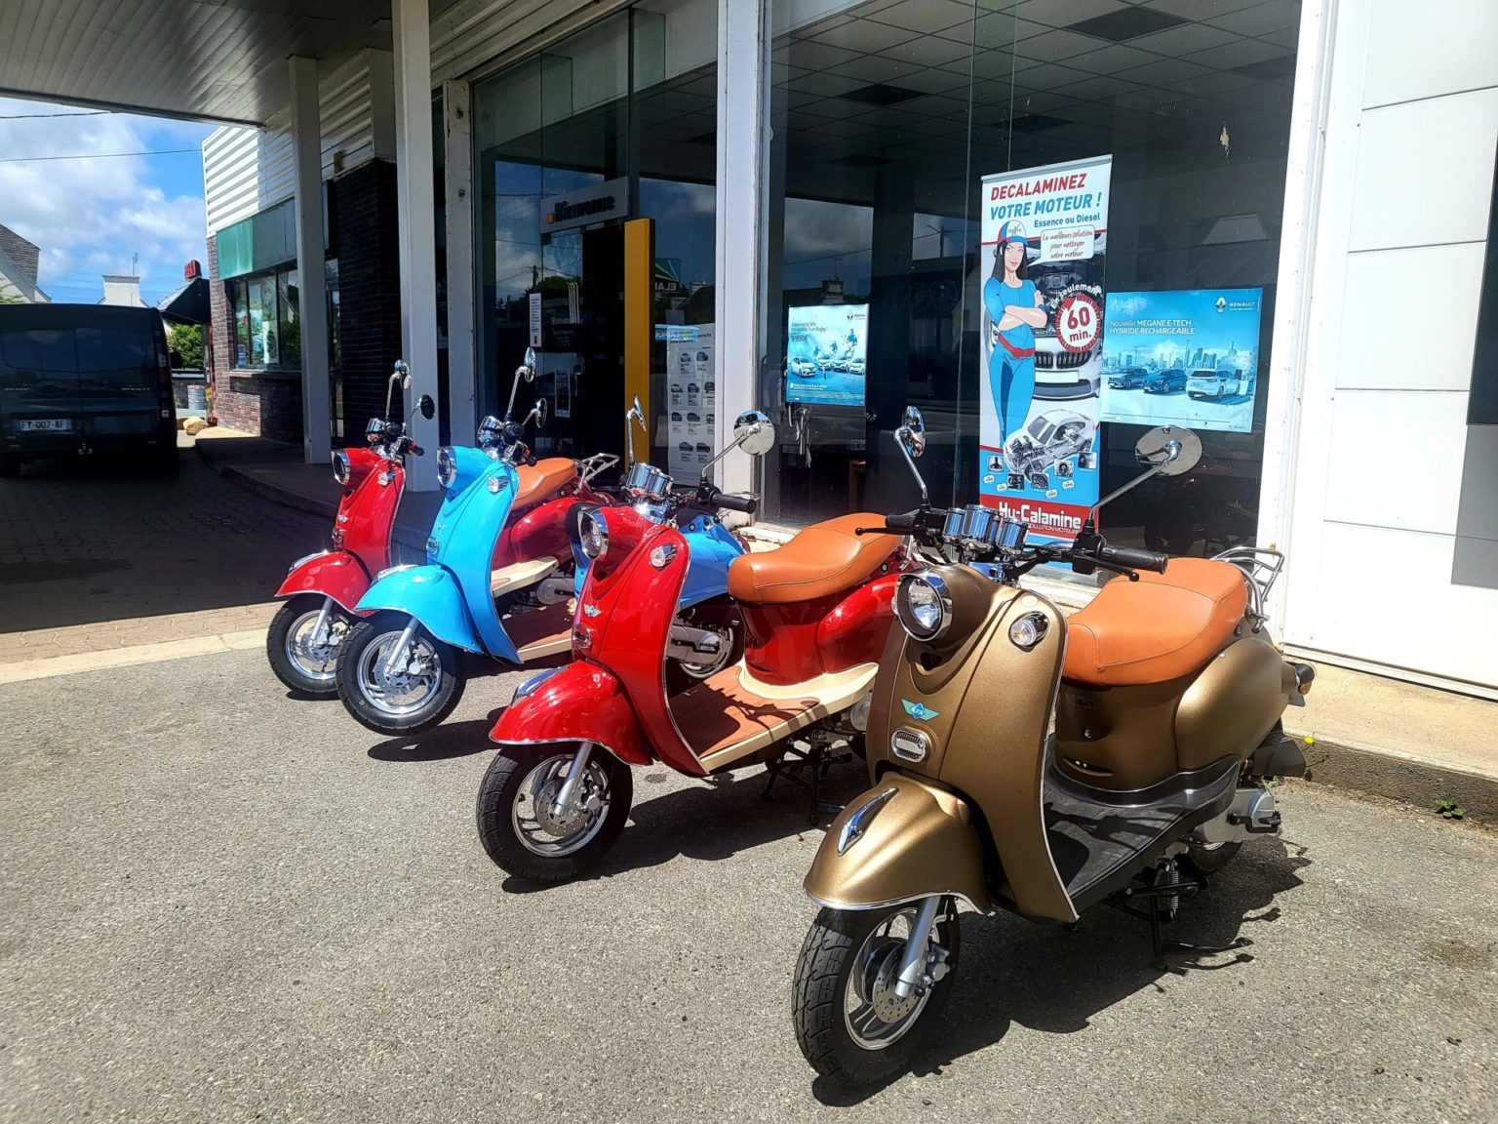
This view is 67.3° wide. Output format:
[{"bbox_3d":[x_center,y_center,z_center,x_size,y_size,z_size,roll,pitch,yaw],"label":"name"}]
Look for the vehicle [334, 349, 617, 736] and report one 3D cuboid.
[{"bbox_3d":[-0.644,-0.087,4.070,1.703,1.337,0.713,-6,12,-35],"label":"vehicle"}]

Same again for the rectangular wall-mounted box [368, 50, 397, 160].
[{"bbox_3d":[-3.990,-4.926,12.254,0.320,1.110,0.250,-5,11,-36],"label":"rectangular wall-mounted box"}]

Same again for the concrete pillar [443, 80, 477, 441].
[{"bbox_3d":[-3.055,-2.946,11.883,0.220,4.058,0.170,-5,11,-35],"label":"concrete pillar"}]

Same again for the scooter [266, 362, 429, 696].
[{"bbox_3d":[-1.173,-0.179,4.774,1.713,1.317,0.713,-7,12,-40],"label":"scooter"}]

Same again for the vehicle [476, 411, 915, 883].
[{"bbox_3d":[0.061,0.150,3.208,1.700,1.230,0.720,-6,13,-37],"label":"vehicle"}]

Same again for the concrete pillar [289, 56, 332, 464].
[{"bbox_3d":[-5.225,-3.509,13.393,0.240,4.655,0.240,-5,11,-35],"label":"concrete pillar"}]

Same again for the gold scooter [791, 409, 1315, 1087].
[{"bbox_3d":[0.759,0.292,2.419,1.700,1.230,0.720,-7,13,-39],"label":"gold scooter"}]

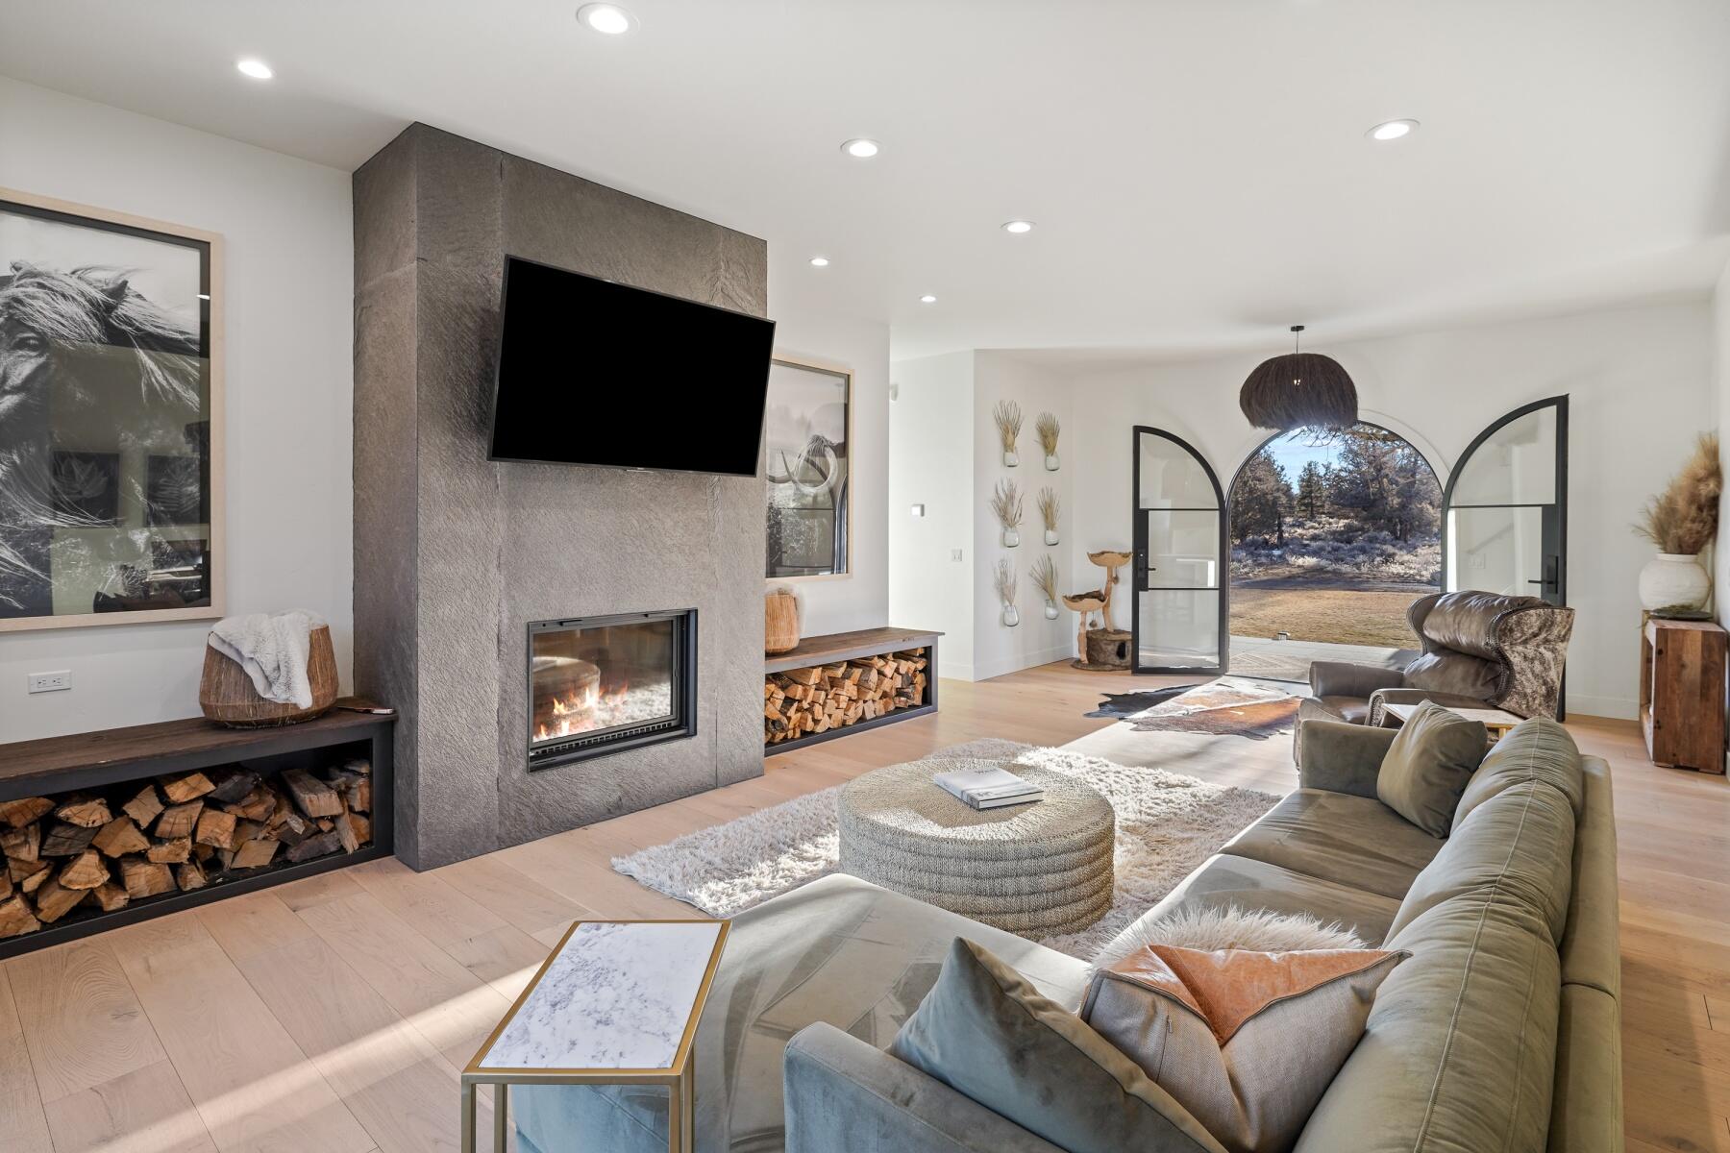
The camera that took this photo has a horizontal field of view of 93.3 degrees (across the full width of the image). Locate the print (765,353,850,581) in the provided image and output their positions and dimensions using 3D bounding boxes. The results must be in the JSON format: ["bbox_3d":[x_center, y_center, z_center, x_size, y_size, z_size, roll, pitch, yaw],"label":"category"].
[{"bbox_3d":[-0.500,-0.762,5.864,0.050,1.615,1.180,2,3,43],"label":"print"}]

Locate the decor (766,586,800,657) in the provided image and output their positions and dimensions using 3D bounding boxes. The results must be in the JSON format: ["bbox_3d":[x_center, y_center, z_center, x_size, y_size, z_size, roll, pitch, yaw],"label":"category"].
[{"bbox_3d":[-0.640,0.310,5.455,0.420,0.375,0.420,0,2,0],"label":"decor"}]

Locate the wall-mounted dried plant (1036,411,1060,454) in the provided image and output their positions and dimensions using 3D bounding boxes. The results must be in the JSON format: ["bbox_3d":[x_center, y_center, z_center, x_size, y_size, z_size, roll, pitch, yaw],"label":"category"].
[{"bbox_3d":[1.859,-1.457,8.290,0.160,0.460,0.250,1,2,42],"label":"wall-mounted dried plant"}]

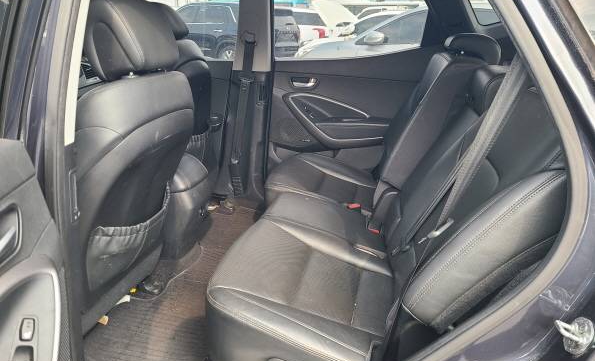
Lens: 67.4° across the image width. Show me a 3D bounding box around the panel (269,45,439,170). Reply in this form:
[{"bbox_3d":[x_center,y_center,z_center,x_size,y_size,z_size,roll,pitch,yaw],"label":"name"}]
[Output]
[{"bbox_3d":[0.284,-0.347,2.468,0.900,0.740,0.120,5,21,14],"label":"panel"}]

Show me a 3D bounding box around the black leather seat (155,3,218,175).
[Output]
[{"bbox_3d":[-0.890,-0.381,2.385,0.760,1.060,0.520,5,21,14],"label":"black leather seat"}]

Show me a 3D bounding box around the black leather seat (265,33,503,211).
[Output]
[{"bbox_3d":[0.368,-0.196,2.126,0.920,0.960,0.510,5,21,14],"label":"black leather seat"}]

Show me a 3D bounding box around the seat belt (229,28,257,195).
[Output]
[{"bbox_3d":[-0.316,-0.335,2.551,0.130,0.950,0.080,5,21,14],"label":"seat belt"}]

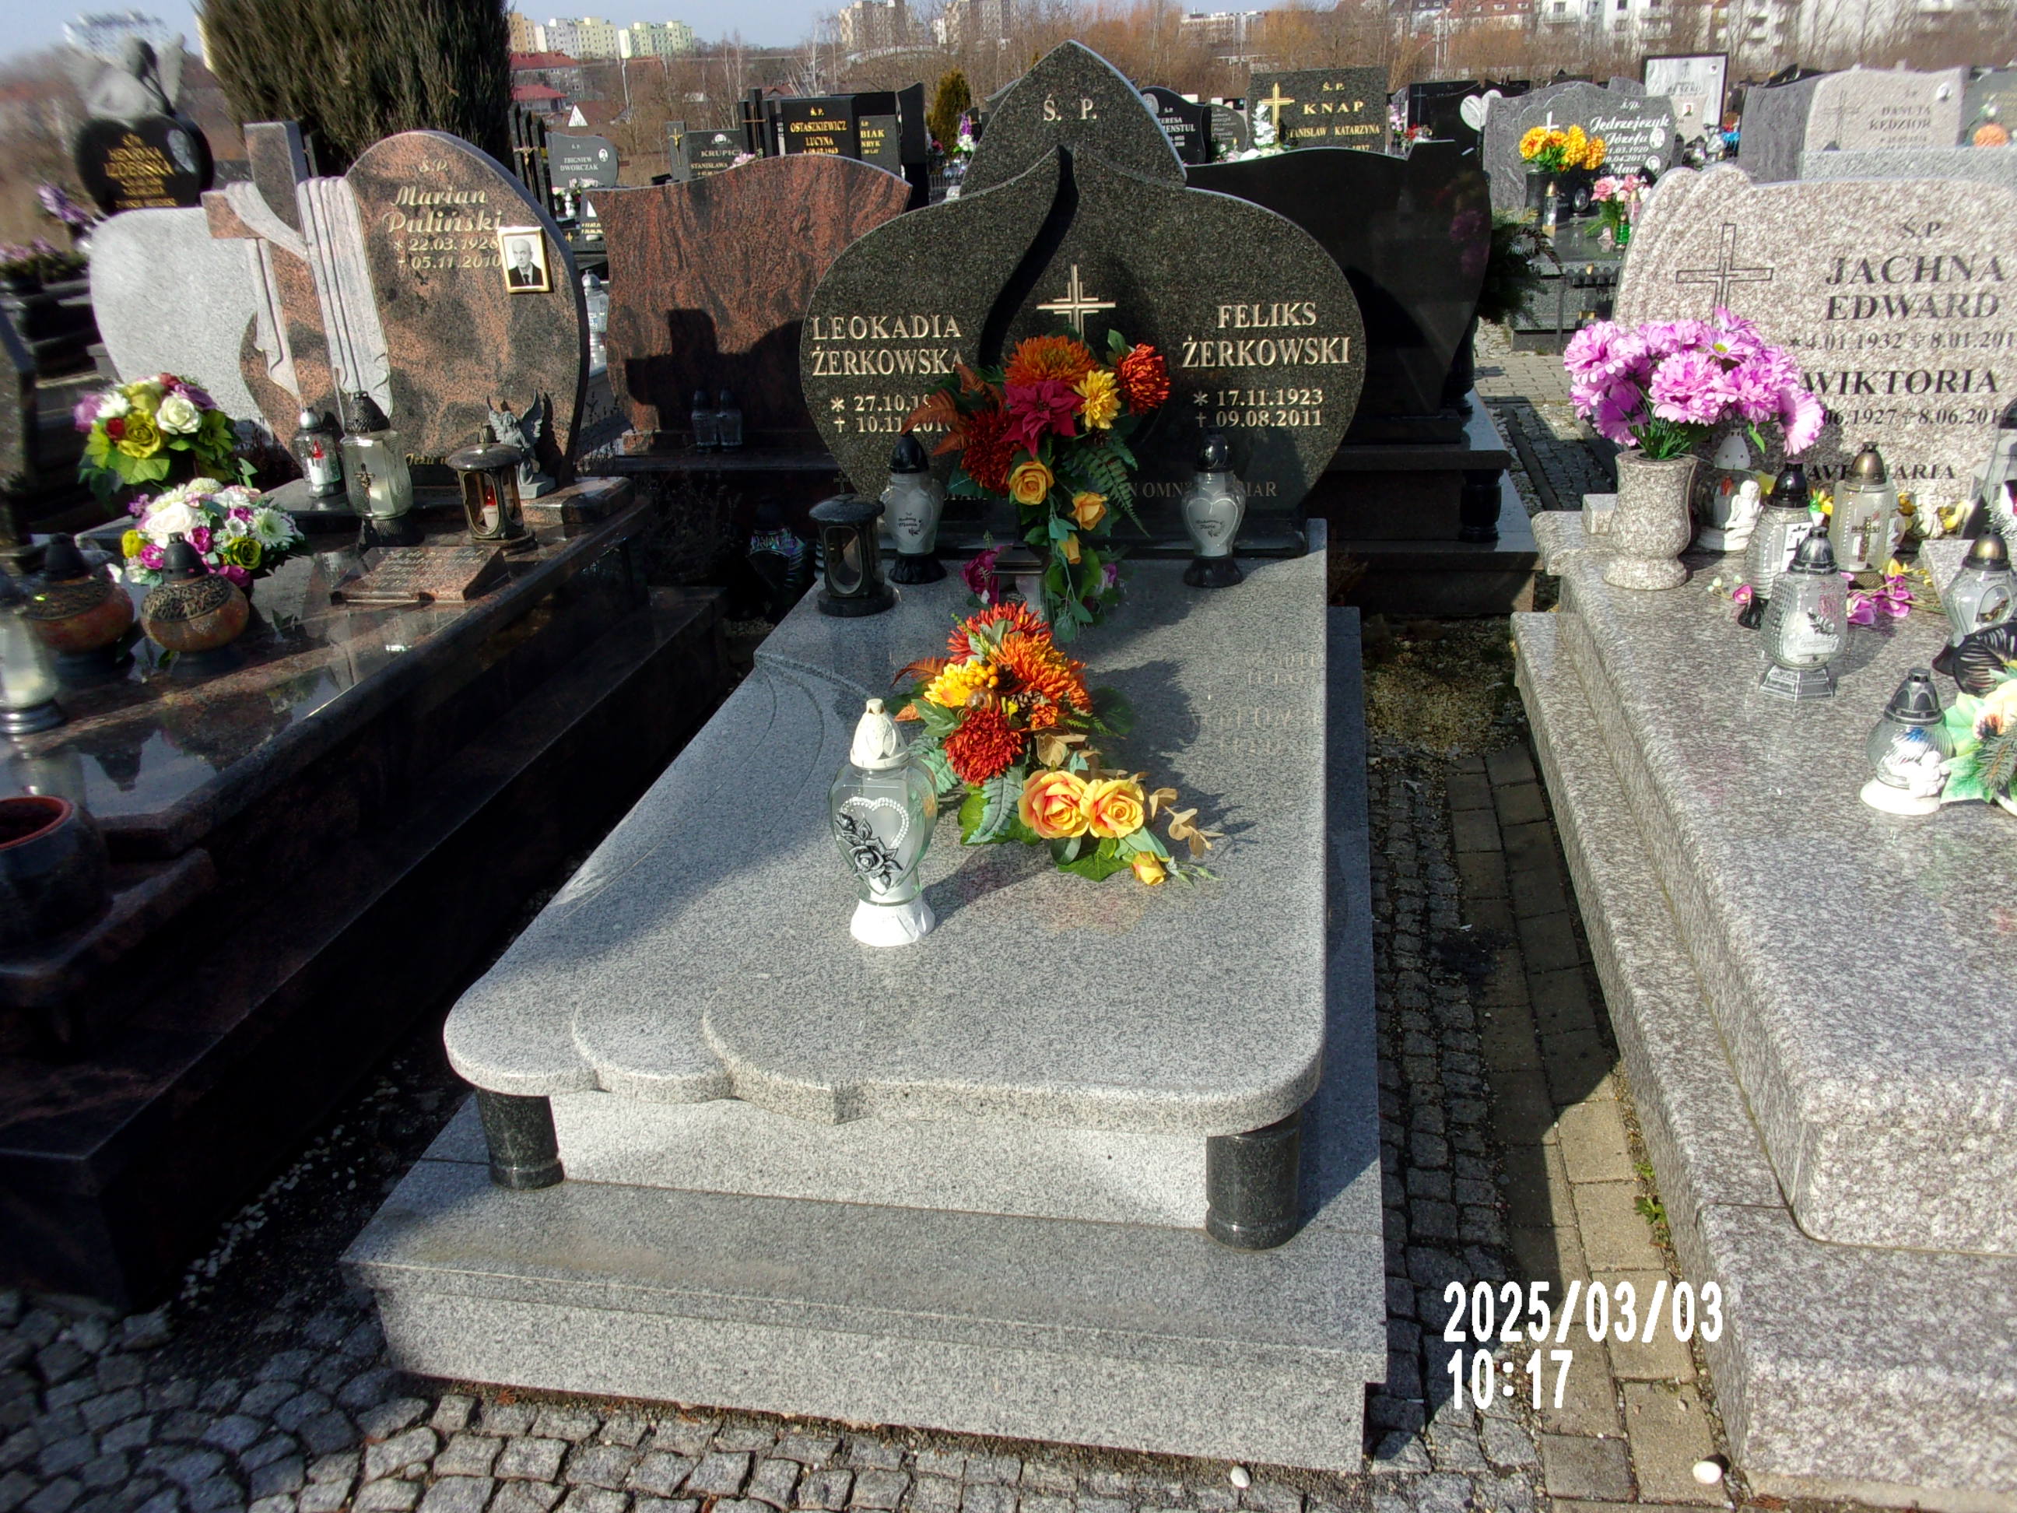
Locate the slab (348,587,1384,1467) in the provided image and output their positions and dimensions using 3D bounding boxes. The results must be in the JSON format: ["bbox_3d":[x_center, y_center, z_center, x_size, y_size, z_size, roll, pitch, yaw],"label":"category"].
[{"bbox_3d":[0.022,0.106,3.163,1.320,0.510,2.640,1,24,11],"label":"slab"}]

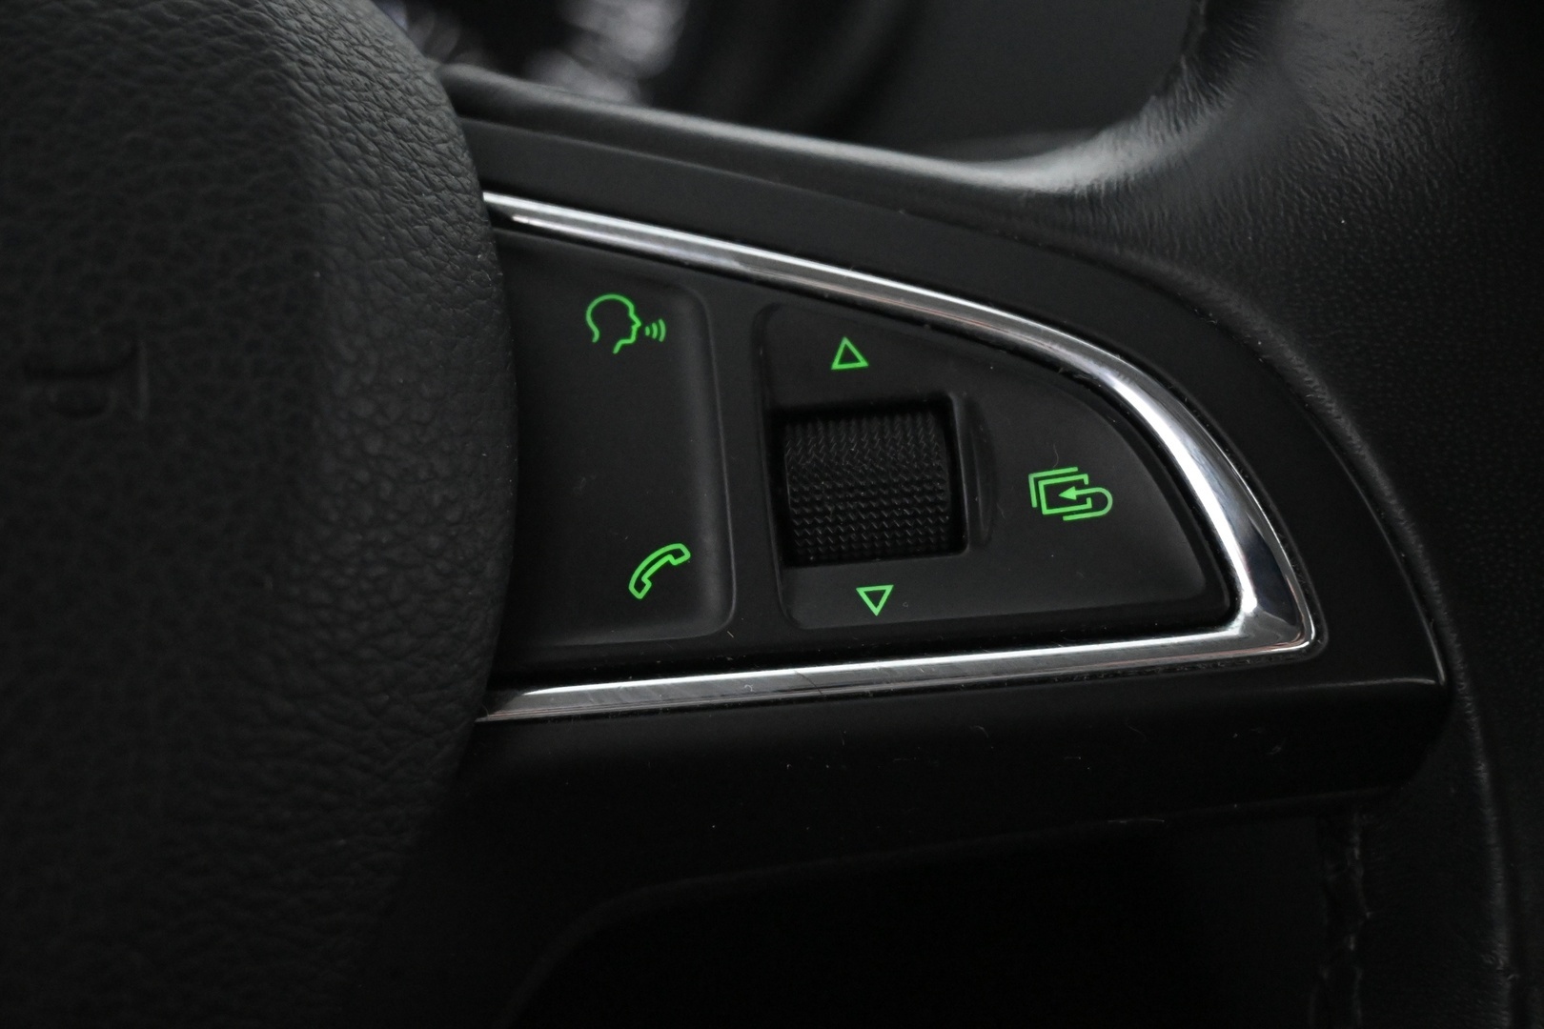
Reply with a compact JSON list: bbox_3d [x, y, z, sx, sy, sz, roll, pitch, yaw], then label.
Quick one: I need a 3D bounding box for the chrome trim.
[{"bbox_3d":[0.007,-0.007,0.207,0.076,0.047,0.010,-5,-7,-1],"label":"chrome trim"}]

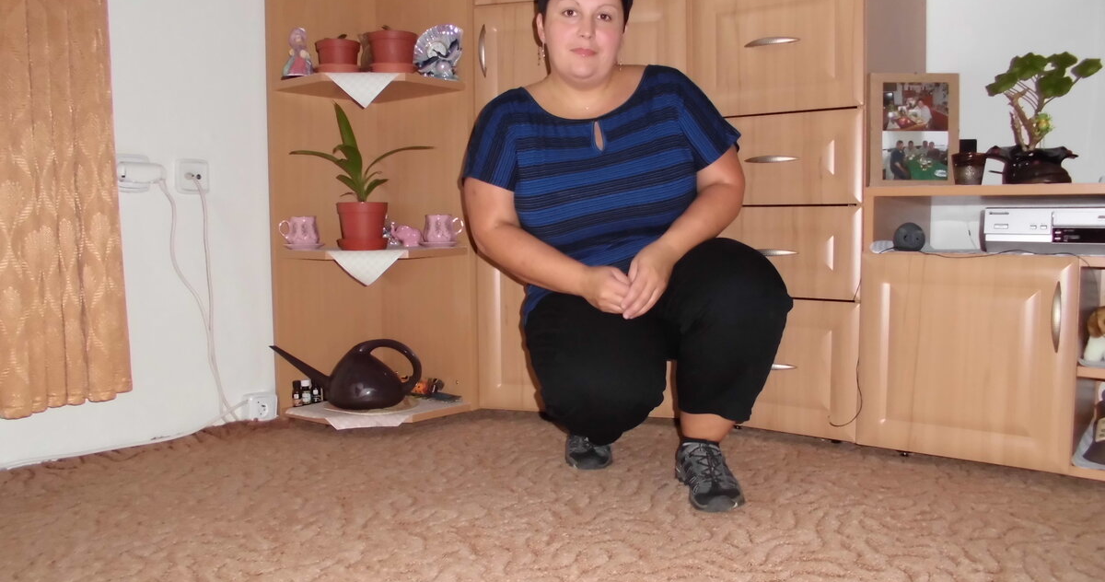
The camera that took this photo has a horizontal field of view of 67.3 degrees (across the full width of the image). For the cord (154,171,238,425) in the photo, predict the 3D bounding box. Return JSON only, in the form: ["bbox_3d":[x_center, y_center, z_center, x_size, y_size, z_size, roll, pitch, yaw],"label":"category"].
[{"bbox_3d":[-0.842,0.026,2.000,0.040,0.600,0.208,3,6,39],"label":"cord"}]

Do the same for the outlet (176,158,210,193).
[{"bbox_3d":[-0.853,-0.274,1.981,0.022,0.084,0.085,3,6,39],"label":"outlet"}]

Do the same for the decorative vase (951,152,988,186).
[{"bbox_3d":[0.871,-0.253,1.738,0.066,0.071,0.066,2,5,26],"label":"decorative vase"}]

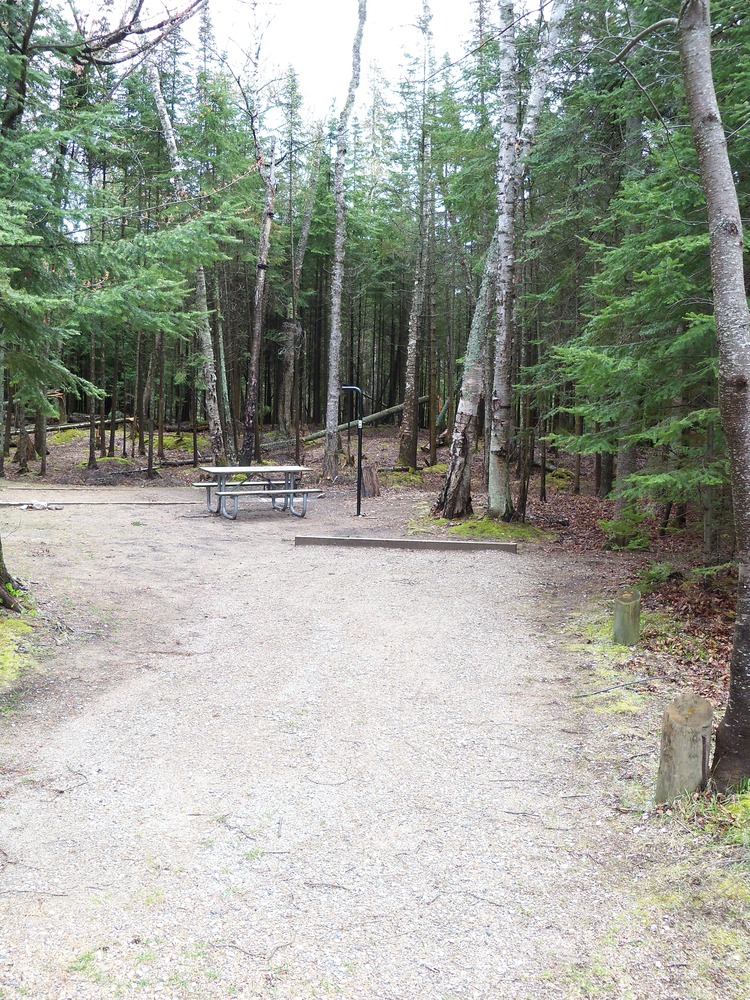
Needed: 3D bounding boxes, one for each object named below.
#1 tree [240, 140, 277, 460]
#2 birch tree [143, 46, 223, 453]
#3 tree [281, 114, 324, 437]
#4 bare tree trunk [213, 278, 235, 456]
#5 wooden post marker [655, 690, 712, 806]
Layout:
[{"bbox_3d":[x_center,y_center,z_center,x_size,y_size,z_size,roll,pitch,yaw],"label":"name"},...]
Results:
[{"bbox_3d":[-2.669,-4.374,23.114,0.720,7.361,0.600,1,6,-7],"label":"tree"},{"bbox_3d":[-4.350,-5.199,23.023,1.718,9.084,0.900,0,6,-11],"label":"birch tree"},{"bbox_3d":[-2.268,-6.650,31.493,1.193,9.657,0.700,1,6,-4],"label":"tree"},{"bbox_3d":[-3.637,-3.101,24.260,0.480,4.569,0.400,0,6,-9],"label":"bare tree trunk"},{"bbox_3d":[1.305,1.041,4.279,0.208,0.397,0.220,3,6,17],"label":"wooden post marker"}]

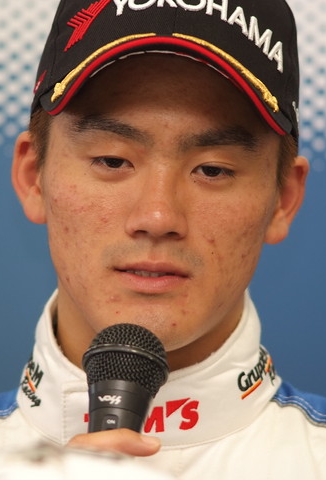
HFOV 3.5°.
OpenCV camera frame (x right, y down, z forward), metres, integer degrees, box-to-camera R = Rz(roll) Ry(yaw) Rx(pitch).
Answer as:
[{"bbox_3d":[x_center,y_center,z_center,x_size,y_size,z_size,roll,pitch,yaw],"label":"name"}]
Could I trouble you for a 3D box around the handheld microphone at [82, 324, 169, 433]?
[{"bbox_3d":[-0.031,0.133,3.256,0.052,0.175,0.052,3,-24,13],"label":"handheld microphone"}]

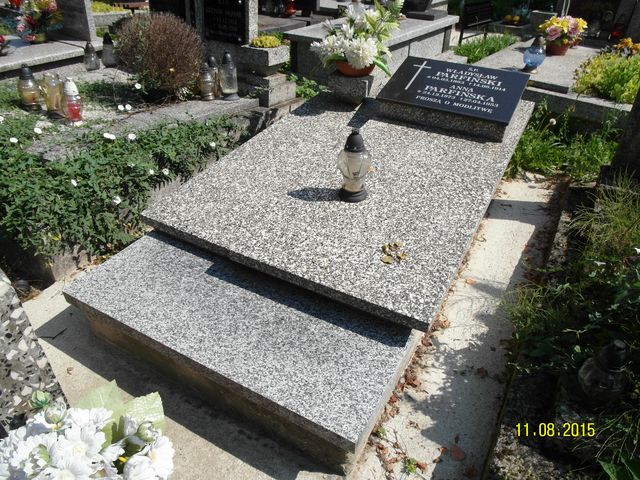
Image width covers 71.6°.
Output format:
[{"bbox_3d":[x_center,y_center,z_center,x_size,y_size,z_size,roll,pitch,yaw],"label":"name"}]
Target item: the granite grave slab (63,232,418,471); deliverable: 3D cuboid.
[{"bbox_3d":[-0.259,0.259,1.418,1.034,0.160,0.440,19,43,23],"label":"granite grave slab"}]

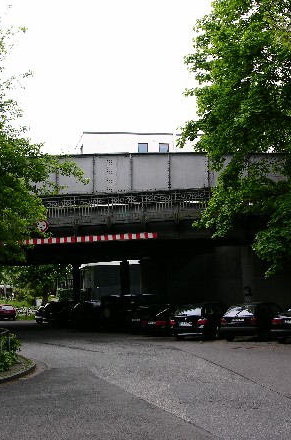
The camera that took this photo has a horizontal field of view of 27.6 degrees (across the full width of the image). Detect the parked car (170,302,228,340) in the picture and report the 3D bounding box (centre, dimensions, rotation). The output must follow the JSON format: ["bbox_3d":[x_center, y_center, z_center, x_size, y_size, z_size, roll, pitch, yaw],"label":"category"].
[{"bbox_3d":[2.761,4.163,24.554,1.800,1.450,4.600,-5,-9,27],"label":"parked car"}]

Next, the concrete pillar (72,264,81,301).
[{"bbox_3d":[-4.710,5.056,40.707,0.540,4.400,0.540,-2,-8,0],"label":"concrete pillar"}]

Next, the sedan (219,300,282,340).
[{"bbox_3d":[4.526,3.969,23.363,1.700,1.420,4.400,-6,-9,29],"label":"sedan"}]

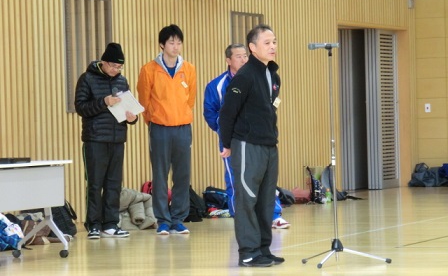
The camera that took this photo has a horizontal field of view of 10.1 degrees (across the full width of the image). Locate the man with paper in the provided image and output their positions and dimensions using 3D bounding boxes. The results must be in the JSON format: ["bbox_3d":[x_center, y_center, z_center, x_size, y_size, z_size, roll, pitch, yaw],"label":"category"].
[{"bbox_3d":[-1.025,0.018,22.108,0.560,1.691,0.480,-2,0,-35],"label":"man with paper"}]

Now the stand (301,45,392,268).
[{"bbox_3d":[0.734,0.110,16.971,0.659,1.481,0.651,-1,0,18],"label":"stand"}]

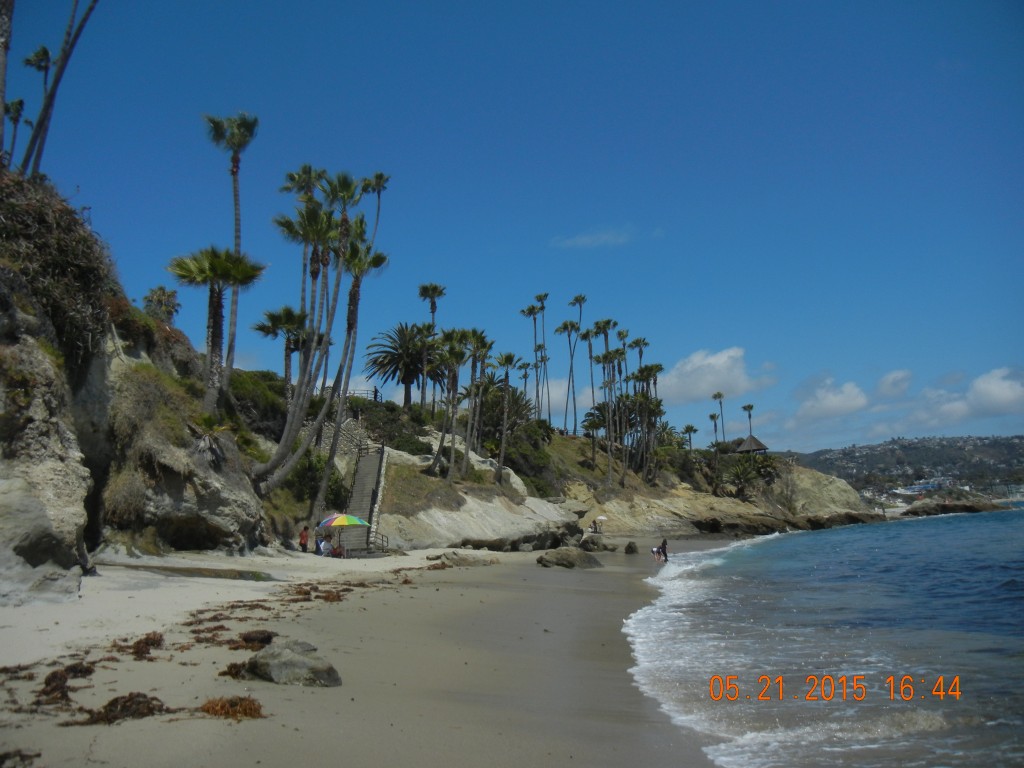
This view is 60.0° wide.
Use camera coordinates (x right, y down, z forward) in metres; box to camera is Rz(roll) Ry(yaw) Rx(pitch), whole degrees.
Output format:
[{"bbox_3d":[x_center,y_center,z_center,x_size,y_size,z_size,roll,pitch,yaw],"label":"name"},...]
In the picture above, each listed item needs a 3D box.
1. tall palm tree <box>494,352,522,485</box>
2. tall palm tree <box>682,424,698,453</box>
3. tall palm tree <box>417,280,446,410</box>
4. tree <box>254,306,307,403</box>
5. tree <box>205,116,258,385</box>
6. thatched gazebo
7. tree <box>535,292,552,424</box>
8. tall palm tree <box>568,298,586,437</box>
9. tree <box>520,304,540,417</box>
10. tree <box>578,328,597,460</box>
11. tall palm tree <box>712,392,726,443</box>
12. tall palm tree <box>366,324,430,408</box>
[{"bbox_3d":[-0.180,2.890,76.440,2.630,11.390,2.350,-3,-9,0],"label":"tall palm tree"},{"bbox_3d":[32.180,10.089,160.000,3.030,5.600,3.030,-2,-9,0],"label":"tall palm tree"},{"bbox_3d":[-7.704,-3.559,86.000,2.710,12.920,2.710,-2,-9,0],"label":"tall palm tree"},{"bbox_3d":[-15.718,-1.821,60.000,3.650,7.010,3.650,-2,-9,0],"label":"tree"},{"bbox_3d":[-16.751,-7.947,53.000,3.220,17.780,3.220,-2,-9,0],"label":"tree"},{"bbox_3d":[48.235,12.830,178.000,6.420,5.420,6.420,-2,-9,0],"label":"thatched gazebo"},{"bbox_3d":[5.680,-4.100,150.190,2.730,23.430,2.730,-3,-9,2],"label":"tree"},{"bbox_3d":[10.110,-3.360,142.710,4.860,22.550,4.130,-3,-9,4],"label":"tall palm tree"},{"bbox_3d":[2.251,-2.626,108.000,2.430,14.460,2.430,-2,-9,0],"label":"tree"},{"bbox_3d":[10.038,1.228,118.000,2.510,18.130,2.510,-2,-9,0],"label":"tree"},{"bbox_3d":[43.254,7.684,185.000,3.060,11.950,3.060,-2,-9,0],"label":"tall palm tree"},{"bbox_3d":[-10.700,-1.710,87.690,7.500,8.940,7.510,-2,-9,-7],"label":"tall palm tree"}]

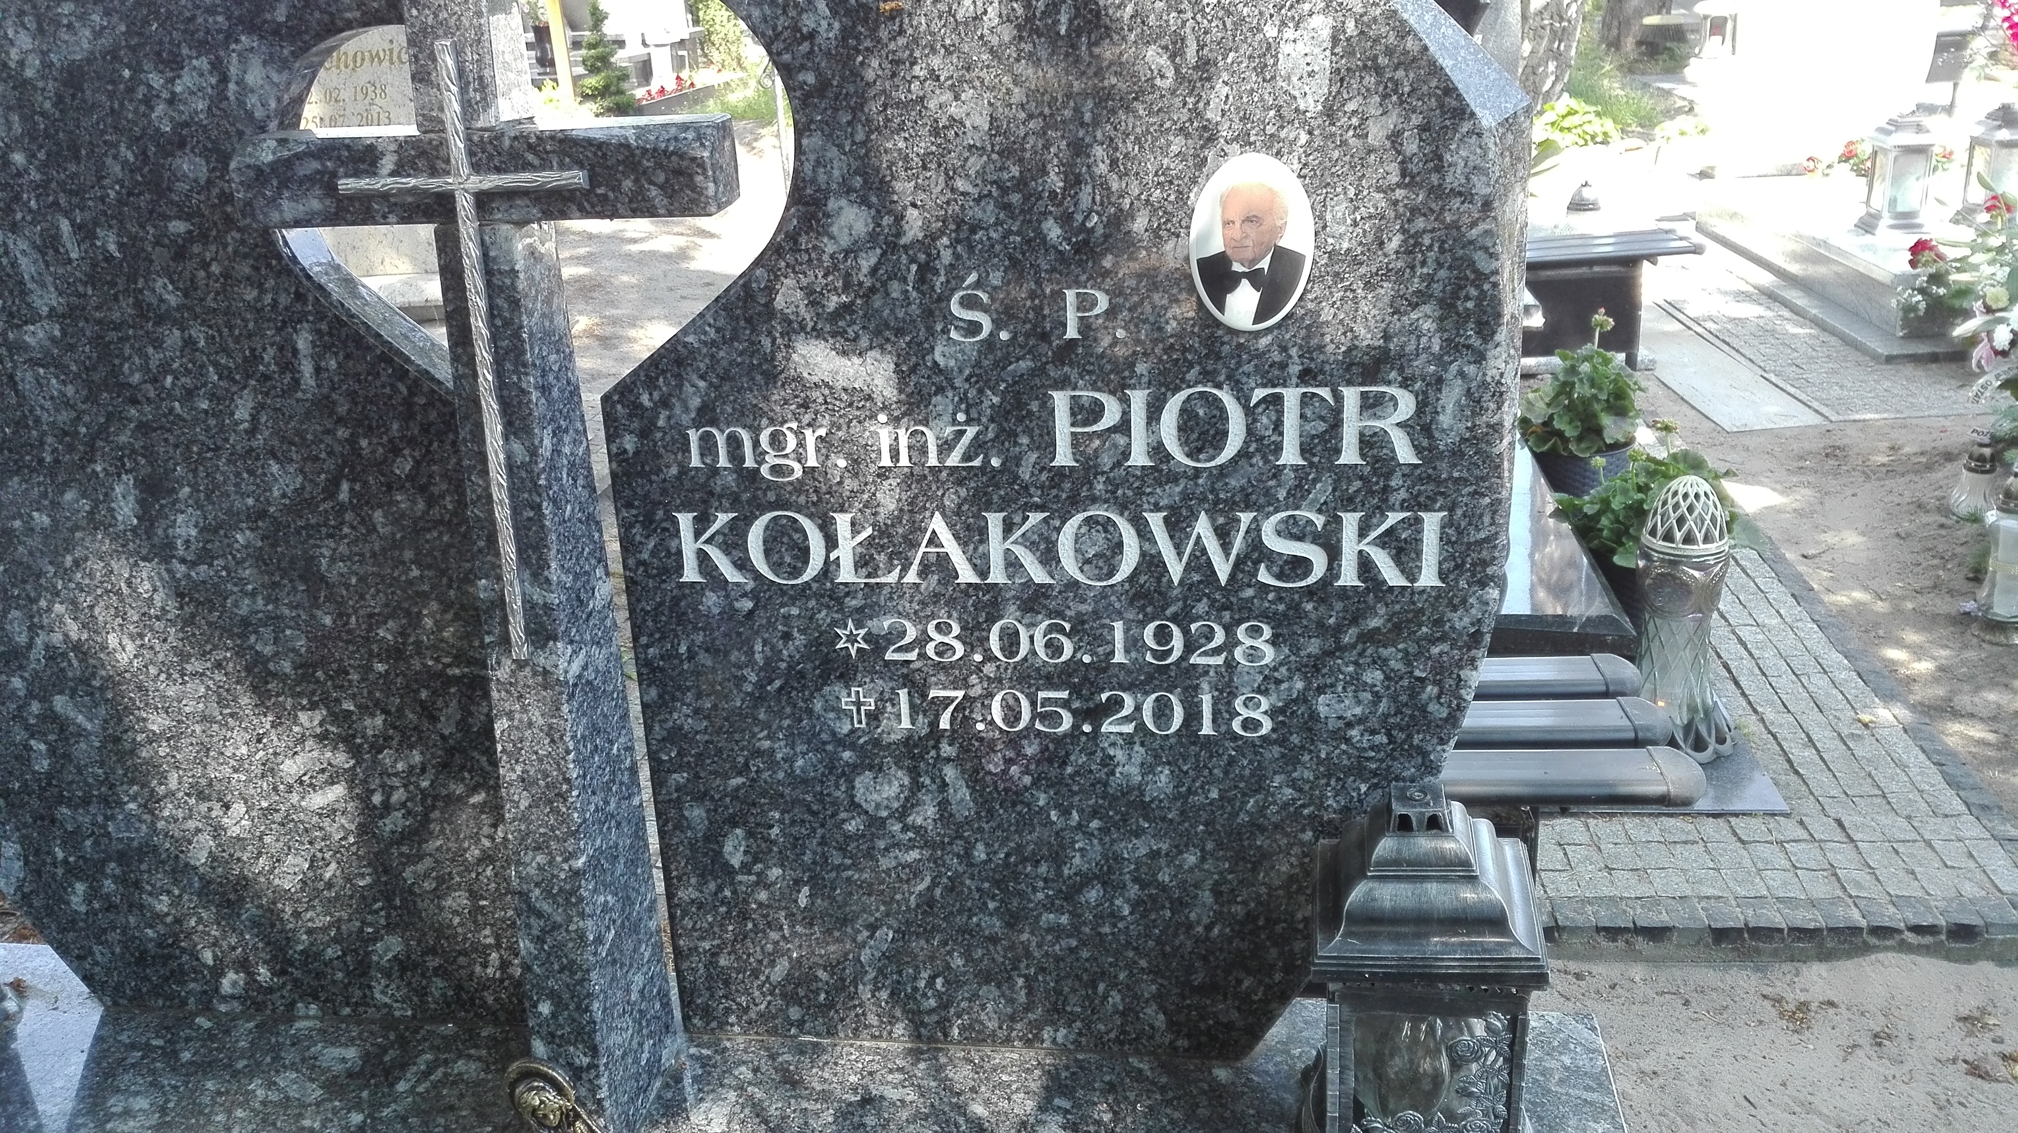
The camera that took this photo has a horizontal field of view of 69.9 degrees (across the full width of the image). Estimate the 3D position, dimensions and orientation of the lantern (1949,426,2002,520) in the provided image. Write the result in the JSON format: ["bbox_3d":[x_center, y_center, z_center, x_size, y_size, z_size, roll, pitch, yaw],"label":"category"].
[{"bbox_3d":[2.104,-0.207,3.111,0.118,0.195,0.118,-2,25,8],"label":"lantern"}]

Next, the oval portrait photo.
[{"bbox_3d":[0.187,-0.249,1.110,0.095,0.135,0.010,0,17,11],"label":"oval portrait photo"}]

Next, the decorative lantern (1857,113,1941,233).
[{"bbox_3d":[2.763,-1.230,4.483,0.175,0.360,0.175,-4,25,3],"label":"decorative lantern"}]

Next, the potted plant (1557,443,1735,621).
[{"bbox_3d":[1.115,-0.020,2.530,0.310,0.430,0.310,-2,25,8],"label":"potted plant"}]

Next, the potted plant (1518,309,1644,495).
[{"bbox_3d":[1.165,-0.258,2.920,0.270,0.480,0.270,-2,25,8],"label":"potted plant"}]

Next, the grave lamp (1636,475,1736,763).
[{"bbox_3d":[1.080,0.077,2.296,0.147,0.455,0.147,-2,25,8],"label":"grave lamp"}]

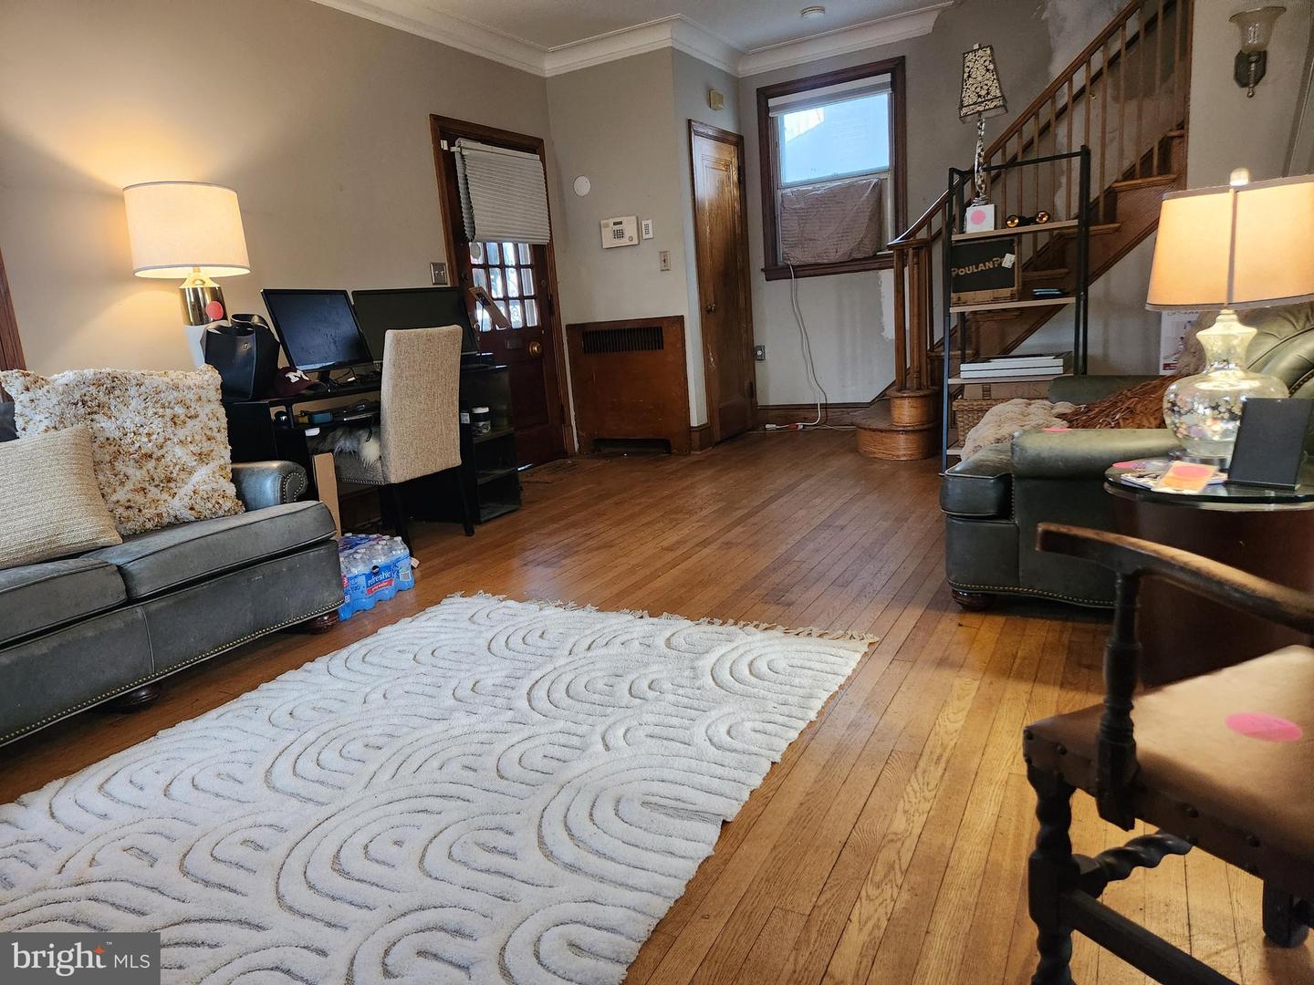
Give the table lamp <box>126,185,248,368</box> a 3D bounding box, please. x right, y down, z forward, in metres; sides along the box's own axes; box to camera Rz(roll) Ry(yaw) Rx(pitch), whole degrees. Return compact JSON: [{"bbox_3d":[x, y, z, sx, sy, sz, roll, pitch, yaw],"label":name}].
[{"bbox_3d":[-1.731,-0.732,3.294,0.430,0.800,0.430,2,13,29],"label":"table lamp"}]

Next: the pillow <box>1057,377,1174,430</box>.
[{"bbox_3d":[1.472,-0.252,2.653,0.460,0.160,0.450,-24,0,31],"label":"pillow"}]

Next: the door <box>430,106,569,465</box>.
[{"bbox_3d":[-0.924,-1.176,5.514,0.090,2.120,1.080,2,13,29],"label":"door"}]

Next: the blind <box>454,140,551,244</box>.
[{"bbox_3d":[-0.929,-1.821,5.363,0.085,0.575,0.790,2,13,29],"label":"blind"}]

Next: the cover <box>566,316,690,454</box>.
[{"bbox_3d":[-0.186,-0.721,6.008,0.910,0.915,0.080,2,13,29],"label":"cover"}]

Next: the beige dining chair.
[{"bbox_3d":[-1.157,-0.226,3.872,0.610,0.965,0.460,2,13,29],"label":"beige dining chair"}]

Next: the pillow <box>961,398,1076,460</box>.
[{"bbox_3d":[1.194,-0.227,2.736,0.420,0.160,0.450,2,13,29],"label":"pillow"}]

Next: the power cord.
[{"bbox_3d":[1.072,-1.051,6.377,0.670,1.210,0.090,2,13,29],"label":"power cord"}]

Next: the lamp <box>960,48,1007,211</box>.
[{"bbox_3d":[1.594,-1.794,4.282,0.210,0.765,0.190,2,13,29],"label":"lamp"}]

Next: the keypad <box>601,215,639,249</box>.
[{"bbox_3d":[-0.243,-1.713,5.752,0.270,0.185,0.045,2,13,29],"label":"keypad"}]

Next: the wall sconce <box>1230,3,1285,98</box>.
[{"bbox_3d":[2.700,-1.985,3.941,0.240,0.375,0.270,2,13,29],"label":"wall sconce"}]

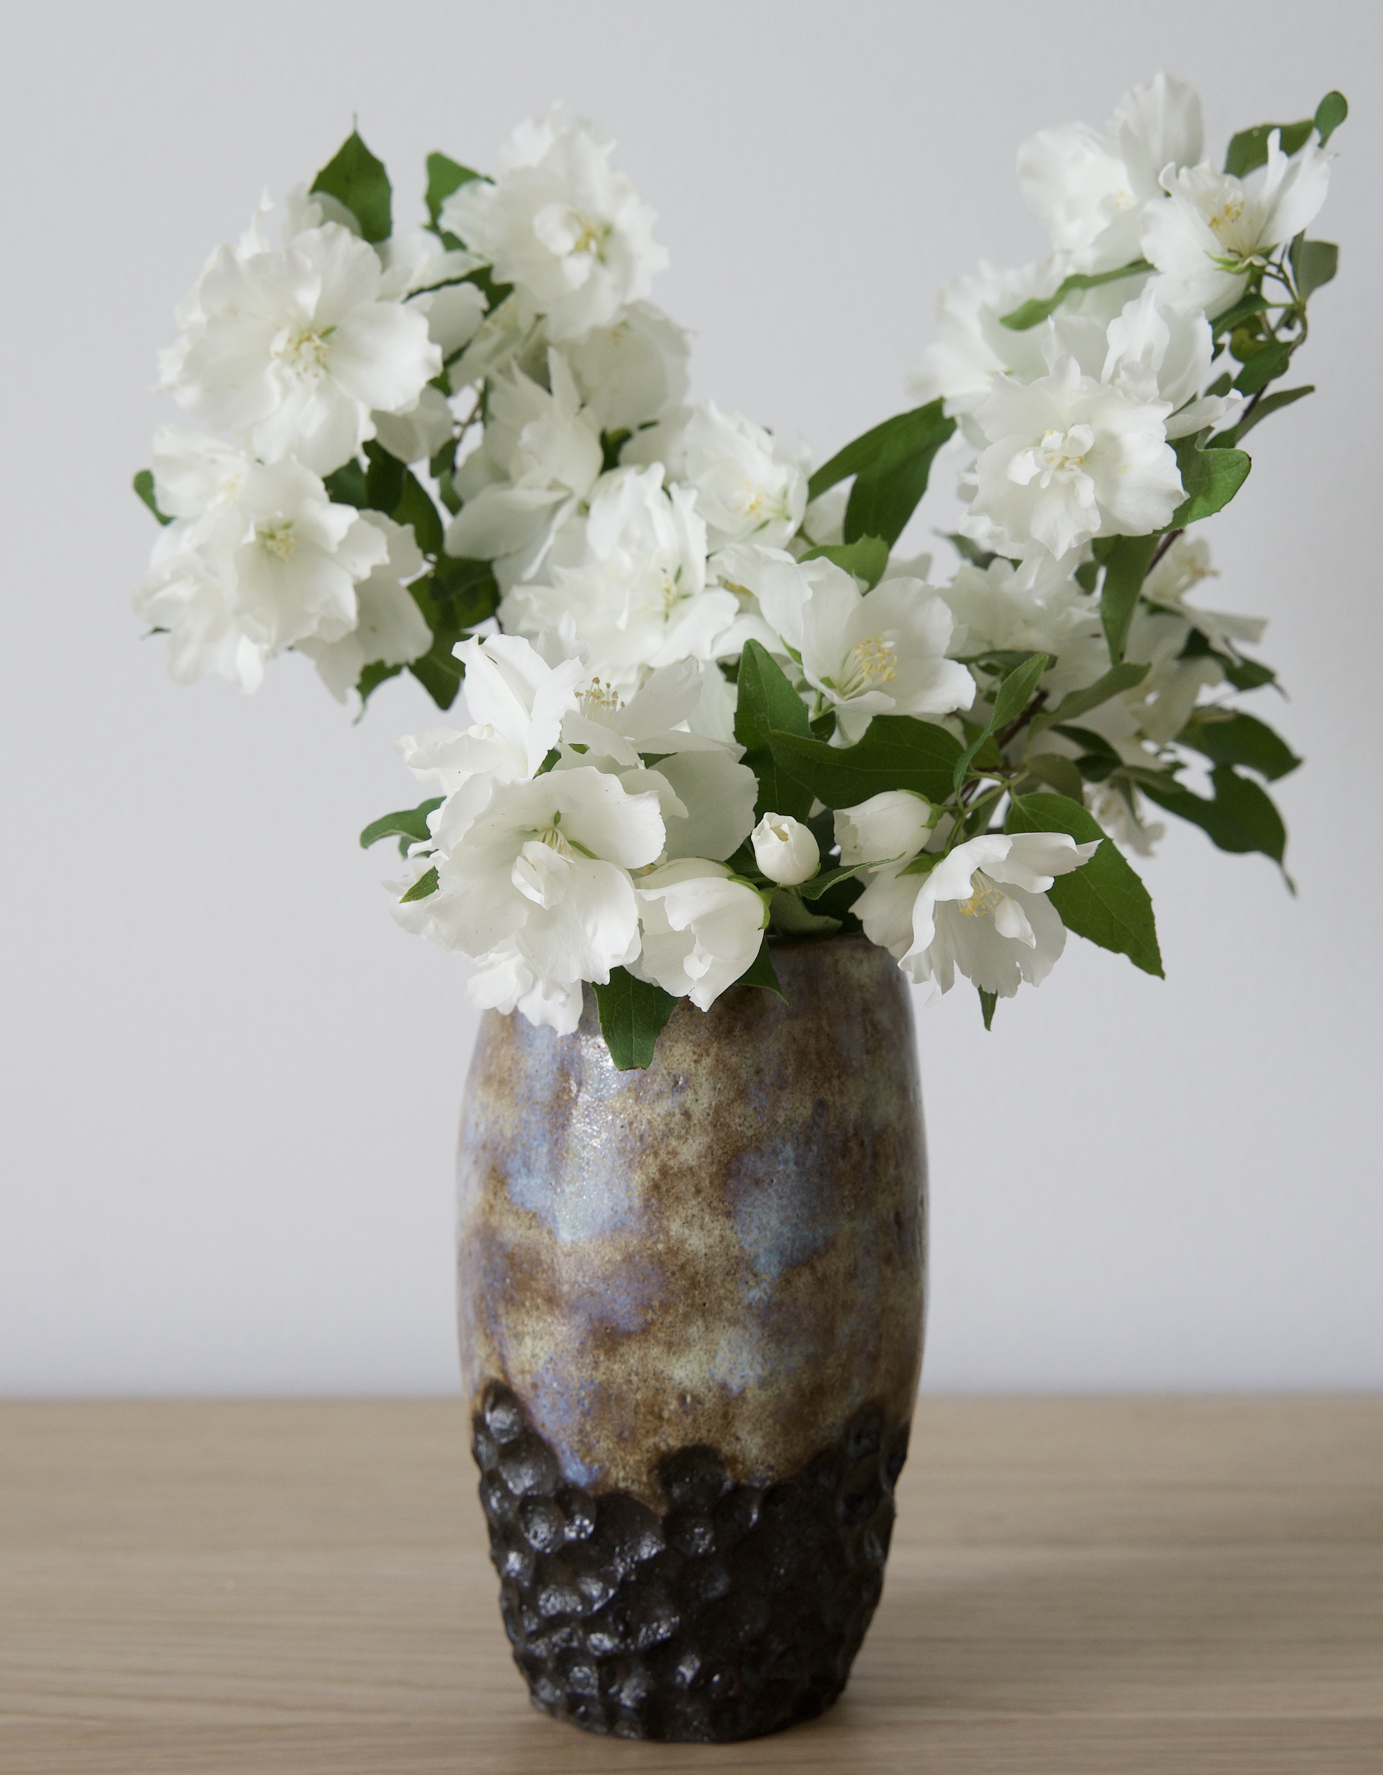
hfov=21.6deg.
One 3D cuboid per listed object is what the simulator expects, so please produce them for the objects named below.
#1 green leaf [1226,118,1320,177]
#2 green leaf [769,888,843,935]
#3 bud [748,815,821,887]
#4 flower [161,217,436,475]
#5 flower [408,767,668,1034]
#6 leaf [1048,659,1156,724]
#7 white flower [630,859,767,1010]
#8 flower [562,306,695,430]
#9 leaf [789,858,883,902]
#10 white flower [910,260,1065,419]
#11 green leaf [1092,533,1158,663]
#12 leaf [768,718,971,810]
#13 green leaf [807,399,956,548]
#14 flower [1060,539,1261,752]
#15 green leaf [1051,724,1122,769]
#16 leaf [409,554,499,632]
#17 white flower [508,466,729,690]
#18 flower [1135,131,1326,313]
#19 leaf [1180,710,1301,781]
[{"bbox_3d":[0.120,-0.153,0.752,0.021,0.012,0.010,-18,6,0],"label":"green leaf"},{"bbox_3d":[0.022,0.005,0.715,0.015,0.008,0.010,11,32,19],"label":"green leaf"},{"bbox_3d":[0.019,-0.008,0.720,0.013,0.015,0.013,-24,30,0],"label":"bud"},{"bbox_3d":[-0.092,-0.126,0.845,0.061,0.057,0.036,-1,-3,-6],"label":"flower"},{"bbox_3d":[-0.032,0.003,0.745,0.052,0.053,0.030,-1,7,-6],"label":"flower"},{"bbox_3d":[0.086,-0.041,0.765,0.024,0.008,0.010,-25,15,11],"label":"leaf"},{"bbox_3d":[0.001,0.009,0.697,0.025,0.027,0.025,1,26,42],"label":"white flower"},{"bbox_3d":[-0.017,-0.129,0.885,0.039,0.038,0.032,-2,-15,-17],"label":"flower"},{"bbox_3d":[0.029,-0.002,0.705,0.020,0.008,0.010,-29,16,-27],"label":"leaf"},{"bbox_3d":[0.069,-0.122,0.815,0.040,0.040,0.030,3,-11,26],"label":"white flower"},{"bbox_3d":[0.089,-0.061,0.745,0.013,0.029,0.010,5,4,-21],"label":"green leaf"},{"bbox_3d":[0.037,-0.026,0.765,0.041,0.021,0.017,0,-24,0],"label":"leaf"},{"bbox_3d":[0.043,-0.093,0.810,0.033,0.033,0.017,1,-11,6],"label":"green leaf"},{"bbox_3d":[0.117,-0.061,0.910,0.044,0.048,0.034,-5,-18,-40],"label":"flower"},{"bbox_3d":[0.097,-0.035,0.890,0.020,0.005,0.013,26,45,12],"label":"green leaf"},{"bbox_3d":[-0.050,-0.062,0.770,0.020,0.018,0.012,0,4,0],"label":"leaf"},{"bbox_3d":[-0.015,-0.062,0.735,0.045,0.044,0.031,-1,3,-15],"label":"white flower"},{"bbox_3d":[0.120,-0.146,0.800,0.042,0.041,0.032,3,-26,25],"label":"flower"},{"bbox_3d":[0.120,-0.031,0.790,0.025,0.012,0.015,10,25,-7],"label":"leaf"}]

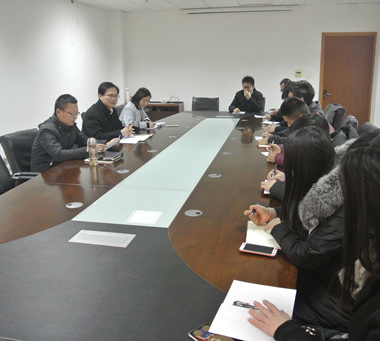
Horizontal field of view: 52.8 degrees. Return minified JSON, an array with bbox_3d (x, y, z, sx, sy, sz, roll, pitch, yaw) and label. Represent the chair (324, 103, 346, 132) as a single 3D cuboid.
[{"bbox_3d":[1.556,-0.326,4.917,0.620,0.970,0.600,2,15,7],"label":"chair"}]

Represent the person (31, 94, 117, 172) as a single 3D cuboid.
[{"bbox_3d":[-1.005,-0.021,3.410,0.780,1.280,0.570,4,15,17],"label":"person"}]

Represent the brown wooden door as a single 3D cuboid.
[{"bbox_3d":[2.782,-1.428,6.935,0.910,2.040,0.100,3,15,12],"label":"brown wooden door"}]

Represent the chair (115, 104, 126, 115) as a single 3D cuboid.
[{"bbox_3d":[-0.748,-0.462,5.690,0.620,0.970,0.570,3,15,11],"label":"chair"}]

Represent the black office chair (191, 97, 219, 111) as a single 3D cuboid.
[{"bbox_3d":[0.264,-0.868,7.214,0.570,0.970,0.620,3,15,11],"label":"black office chair"}]

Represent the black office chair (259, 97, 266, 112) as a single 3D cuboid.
[{"bbox_3d":[0.961,-0.677,6.243,0.600,0.970,0.620,3,15,12],"label":"black office chair"}]

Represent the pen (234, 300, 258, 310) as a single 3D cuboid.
[{"bbox_3d":[0.198,0.414,1.155,0.140,0.012,0.013,7,17,27],"label":"pen"}]

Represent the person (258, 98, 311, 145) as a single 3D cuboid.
[{"bbox_3d":[1.011,-0.054,3.469,0.750,1.200,0.560,3,15,12],"label":"person"}]

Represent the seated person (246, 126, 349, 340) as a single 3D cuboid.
[{"bbox_3d":[0.600,0.427,1.677,0.750,1.200,0.560,4,16,17],"label":"seated person"}]

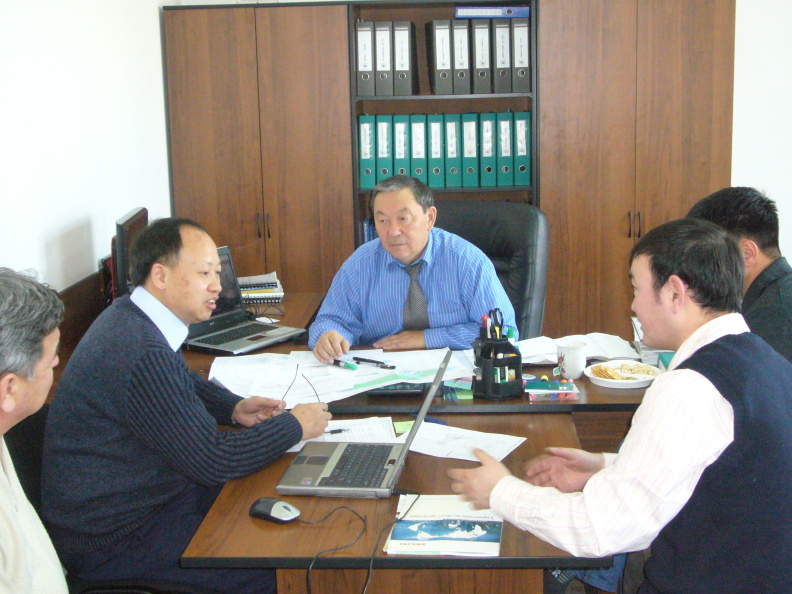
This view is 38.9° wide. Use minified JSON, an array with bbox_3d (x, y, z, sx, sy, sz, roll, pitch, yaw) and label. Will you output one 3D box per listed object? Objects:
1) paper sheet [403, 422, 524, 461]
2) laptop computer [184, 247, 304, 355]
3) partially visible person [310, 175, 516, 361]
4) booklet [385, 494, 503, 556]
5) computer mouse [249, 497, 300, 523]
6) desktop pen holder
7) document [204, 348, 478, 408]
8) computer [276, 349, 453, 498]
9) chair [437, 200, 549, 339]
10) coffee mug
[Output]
[{"bbox_3d":[0.148,0.350,2.741,0.297,0.005,0.210,4,12,24],"label":"paper sheet"},{"bbox_3d":[-0.552,0.011,3.754,0.340,0.280,0.360,7,13,36],"label":"laptop computer"},{"bbox_3d":[0.078,0.234,3.792,0.640,1.300,0.750,0,11,8],"label":"partially visible person"},{"bbox_3d":[0.105,0.447,2.220,0.212,0.012,0.303,0,11,5],"label":"booklet"},{"bbox_3d":[-0.247,0.430,2.285,0.110,0.037,0.060,7,14,39],"label":"computer mouse"},{"bbox_3d":[0.277,0.186,3.063,0.142,0.156,0.140,-1,11,3],"label":"desktop pen holder"},{"bbox_3d":[-0.160,0.222,3.289,0.780,0.020,0.660,-2,11,-5],"label":"document"},{"bbox_3d":[-0.057,0.274,2.487,0.355,0.260,0.313,0,11,6],"label":"computer"},{"bbox_3d":[0.182,0.269,3.935,0.640,1.172,0.680,2,11,16],"label":"chair"},{"bbox_3d":[0.505,0.183,3.210,0.088,0.097,0.097,-1,11,3],"label":"coffee mug"}]

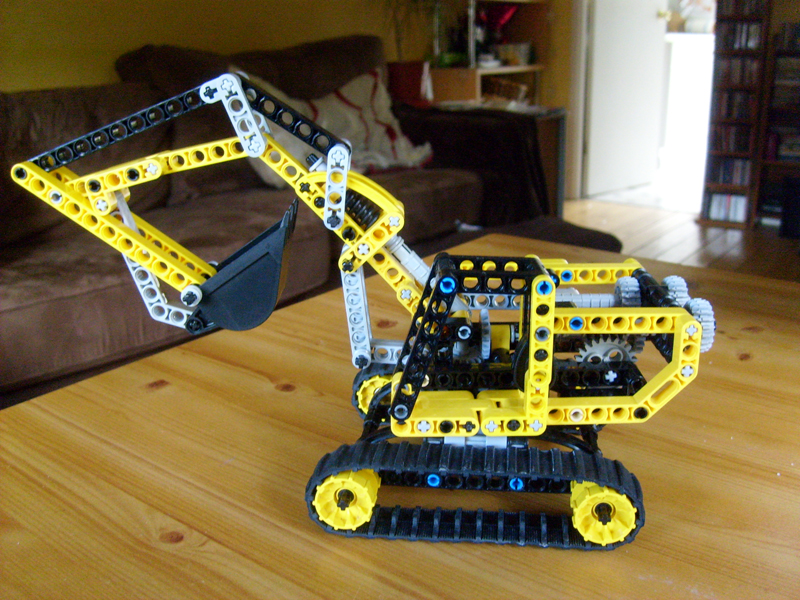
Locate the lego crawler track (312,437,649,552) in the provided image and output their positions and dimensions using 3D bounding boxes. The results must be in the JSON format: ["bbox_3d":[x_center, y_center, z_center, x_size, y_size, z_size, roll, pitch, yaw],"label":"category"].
[{"bbox_3d":[0.027,0.073,0.305,0.124,0.030,0.020,1,16,6],"label":"lego crawler track"}]

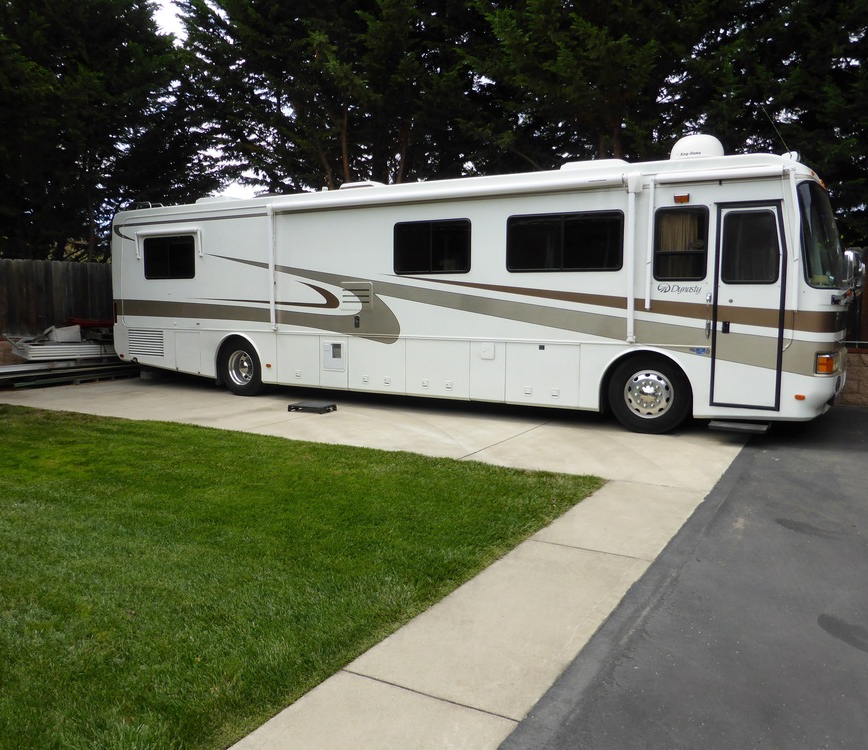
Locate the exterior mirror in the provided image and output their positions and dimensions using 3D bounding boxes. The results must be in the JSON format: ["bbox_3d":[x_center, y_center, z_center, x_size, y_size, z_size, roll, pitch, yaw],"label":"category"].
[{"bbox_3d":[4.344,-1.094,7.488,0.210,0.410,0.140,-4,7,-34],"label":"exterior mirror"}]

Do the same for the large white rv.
[{"bbox_3d":[-0.225,-1.458,11.765,12.240,3.715,2.600,4,7,30],"label":"large white rv"}]

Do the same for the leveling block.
[{"bbox_3d":[-1.791,0.483,10.615,0.570,0.100,0.380,3,7,25],"label":"leveling block"}]

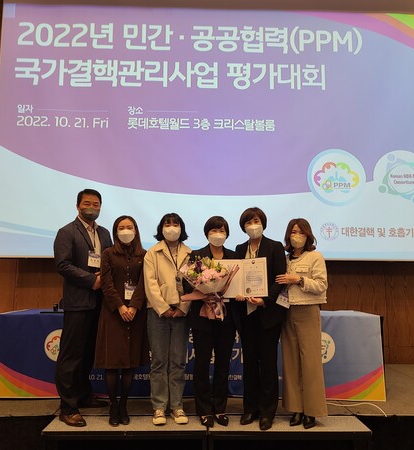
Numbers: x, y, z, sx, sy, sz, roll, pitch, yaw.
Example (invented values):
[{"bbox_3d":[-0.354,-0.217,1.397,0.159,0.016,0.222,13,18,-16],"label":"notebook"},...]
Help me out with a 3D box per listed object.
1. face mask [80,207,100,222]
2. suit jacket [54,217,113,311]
[{"bbox_3d":[-0.935,-0.082,3.619,0.148,0.105,0.090,1,-9,-20],"label":"face mask"},{"bbox_3d":[-0.968,0.311,3.592,0.500,0.740,0.310,4,-9,-25],"label":"suit jacket"}]

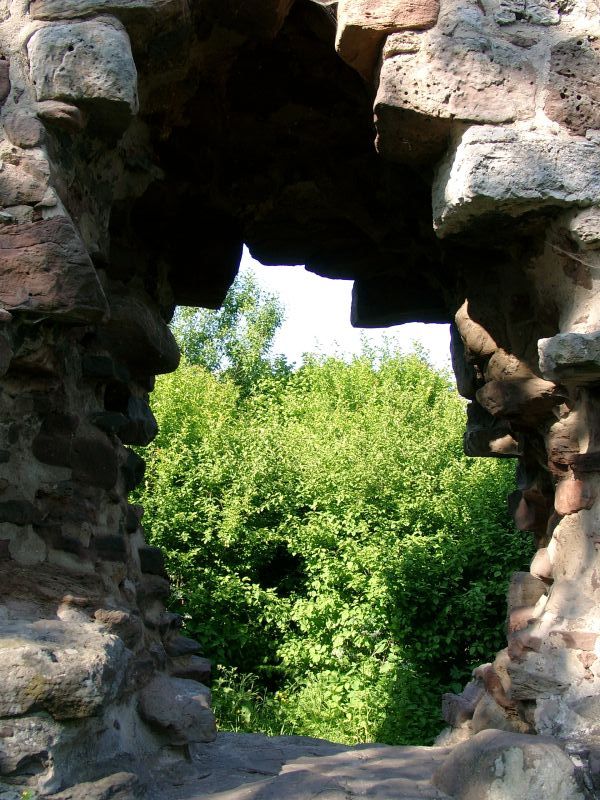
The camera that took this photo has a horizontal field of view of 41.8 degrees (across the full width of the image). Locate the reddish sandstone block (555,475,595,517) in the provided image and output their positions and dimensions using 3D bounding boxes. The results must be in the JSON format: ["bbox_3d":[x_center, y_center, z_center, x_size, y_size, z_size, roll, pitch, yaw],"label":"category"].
[{"bbox_3d":[1.013,0.356,2.900,0.140,0.140,0.150,1,2,17],"label":"reddish sandstone block"}]

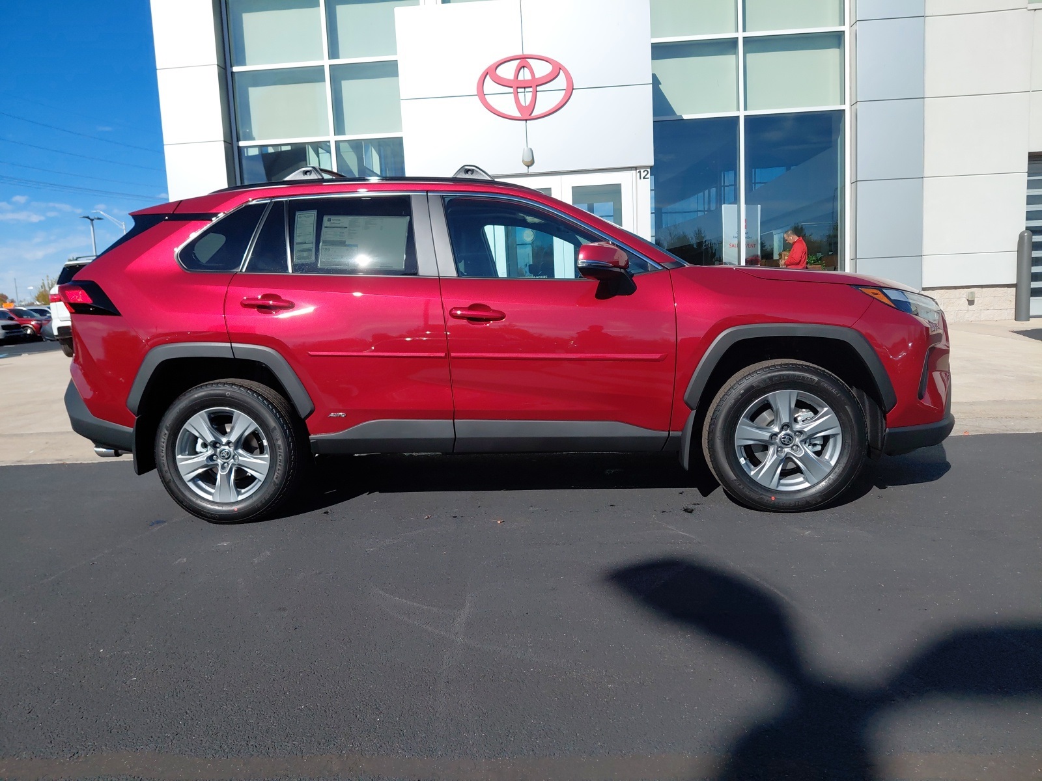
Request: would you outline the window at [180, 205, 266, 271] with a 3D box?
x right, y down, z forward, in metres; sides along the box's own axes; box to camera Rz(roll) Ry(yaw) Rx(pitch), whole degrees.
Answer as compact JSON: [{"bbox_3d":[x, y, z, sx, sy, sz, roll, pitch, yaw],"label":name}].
[{"bbox_3d":[-1.469,-0.752,3.727,0.410,0.355,0.060,-1,-15,11],"label":"window"}]

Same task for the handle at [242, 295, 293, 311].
[{"bbox_3d":[-1.204,-0.416,3.588,0.250,0.074,0.055,-2,7,5],"label":"handle"}]

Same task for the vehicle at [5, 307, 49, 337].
[{"bbox_3d":[-28.000,-3.820,42.700,4.450,1.660,1.840,0,7,22],"label":"vehicle"}]

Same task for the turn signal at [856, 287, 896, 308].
[{"bbox_3d":[1.605,-0.418,3.397,0.178,0.092,0.050,-4,7,-12],"label":"turn signal"}]

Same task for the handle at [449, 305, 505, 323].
[{"bbox_3d":[-0.203,-0.359,3.505,0.255,0.076,0.055,-2,7,5],"label":"handle"}]

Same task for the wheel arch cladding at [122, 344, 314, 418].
[{"bbox_3d":[-1.457,-0.049,3.655,0.920,0.375,0.110,-2,7,5],"label":"wheel arch cladding"}]

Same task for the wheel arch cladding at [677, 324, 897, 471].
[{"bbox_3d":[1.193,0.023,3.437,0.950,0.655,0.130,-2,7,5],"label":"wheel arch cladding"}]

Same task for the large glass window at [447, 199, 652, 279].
[{"bbox_3d":[0.113,-0.729,3.573,0.970,0.420,0.060,-2,-14,2],"label":"large glass window"}]

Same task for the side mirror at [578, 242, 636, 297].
[{"bbox_3d":[0.388,-0.540,3.359,0.250,0.235,0.240,-2,7,5],"label":"side mirror"}]

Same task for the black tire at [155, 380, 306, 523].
[{"bbox_3d":[-1.449,0.303,3.778,0.710,0.710,0.225,-2,7,5],"label":"black tire"}]

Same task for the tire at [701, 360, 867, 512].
[{"bbox_3d":[1.228,0.215,3.528,0.710,0.710,0.225,-2,7,5],"label":"tire"}]

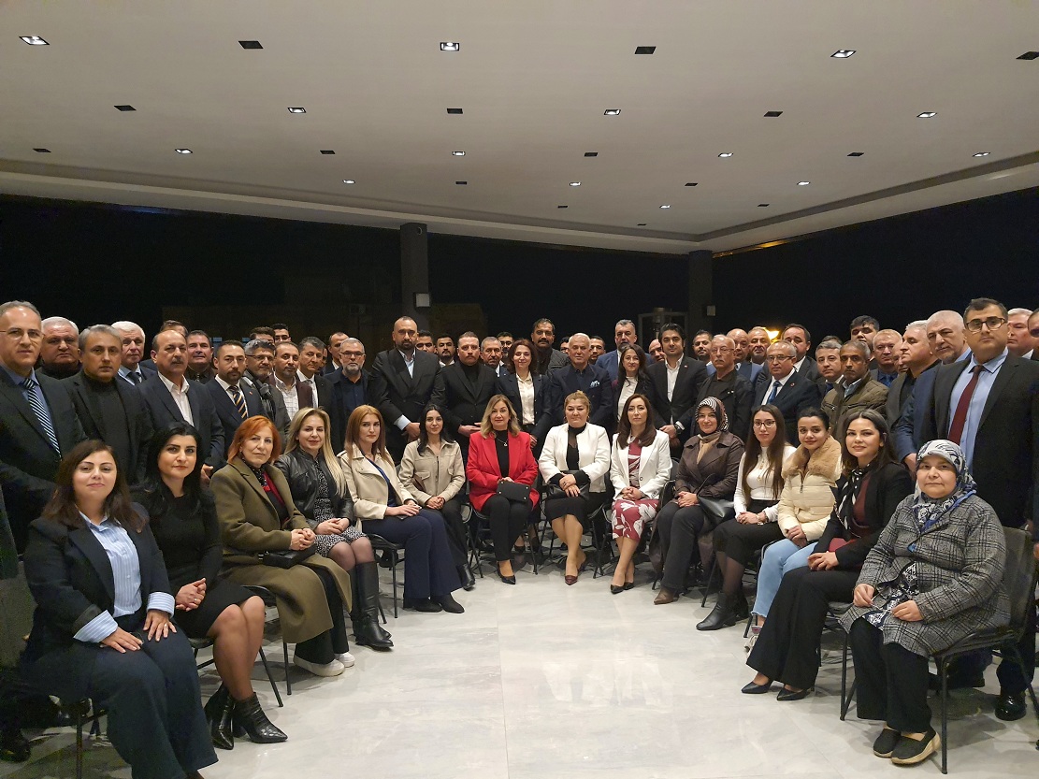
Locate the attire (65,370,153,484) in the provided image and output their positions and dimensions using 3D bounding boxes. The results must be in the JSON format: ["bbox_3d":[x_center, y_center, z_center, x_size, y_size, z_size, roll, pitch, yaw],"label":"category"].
[{"bbox_3d":[-1.898,0.283,3.628,0.520,0.720,0.300,-2,2,-36],"label":"attire"}]

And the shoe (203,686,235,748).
[{"bbox_3d":[-1.195,1.290,3.130,0.100,0.200,0.250,-1,2,-37],"label":"shoe"}]

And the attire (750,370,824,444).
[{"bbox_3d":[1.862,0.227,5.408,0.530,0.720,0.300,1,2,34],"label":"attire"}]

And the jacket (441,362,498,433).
[{"bbox_3d":[-0.401,0.129,6.200,0.530,0.730,0.300,0,1,-3],"label":"jacket"}]

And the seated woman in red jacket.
[{"bbox_3d":[-0.125,0.681,5.709,0.530,1.270,0.740,-1,1,-3],"label":"seated woman in red jacket"}]

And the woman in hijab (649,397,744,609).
[{"bbox_3d":[1.210,0.697,5.240,0.500,1.260,0.880,1,2,36],"label":"woman in hijab"}]

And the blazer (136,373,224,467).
[{"bbox_3d":[-1.858,0.267,4.258,0.520,0.720,0.300,-2,2,-36],"label":"blazer"}]

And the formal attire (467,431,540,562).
[{"bbox_3d":[-0.132,0.752,5.780,0.540,0.900,0.680,0,1,-1],"label":"formal attire"}]

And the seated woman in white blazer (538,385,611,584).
[{"bbox_3d":[0.390,0.664,5.709,0.540,1.295,0.740,0,1,5],"label":"seated woman in white blazer"}]

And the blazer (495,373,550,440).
[{"bbox_3d":[0.031,0.179,6.307,0.460,0.640,0.270,0,1,-1],"label":"blazer"}]

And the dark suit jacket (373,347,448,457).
[{"bbox_3d":[-0.870,0.094,6.100,0.600,0.870,0.330,-1,1,-7],"label":"dark suit jacket"}]

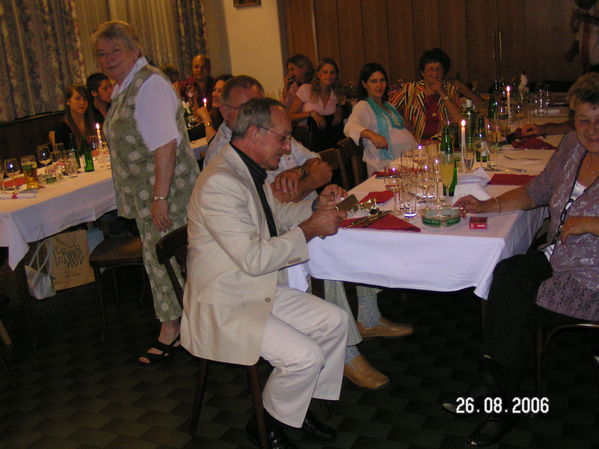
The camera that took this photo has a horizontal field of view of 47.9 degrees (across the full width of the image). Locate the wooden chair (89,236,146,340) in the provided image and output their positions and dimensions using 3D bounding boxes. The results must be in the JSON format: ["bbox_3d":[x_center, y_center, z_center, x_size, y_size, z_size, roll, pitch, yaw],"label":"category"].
[{"bbox_3d":[-0.858,0.172,3.723,0.480,0.820,0.430,1,16,22],"label":"wooden chair"}]

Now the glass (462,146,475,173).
[{"bbox_3d":[0.803,-0.301,3.196,0.060,0.160,0.060,4,18,30],"label":"glass"}]

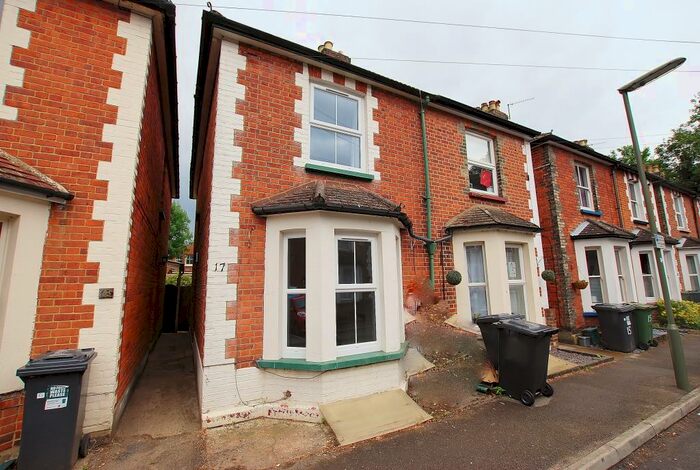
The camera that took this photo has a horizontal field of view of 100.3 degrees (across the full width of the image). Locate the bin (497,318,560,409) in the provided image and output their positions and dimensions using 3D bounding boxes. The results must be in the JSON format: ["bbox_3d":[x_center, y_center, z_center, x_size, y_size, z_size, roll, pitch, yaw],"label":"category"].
[{"bbox_3d":[2.644,1.869,4.466,0.570,1.050,0.680,3,-4,-28],"label":"bin"}]

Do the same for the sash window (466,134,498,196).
[{"bbox_3d":[3.041,-1.632,6.706,1.020,1.430,0.100,3,-9,-28],"label":"sash window"}]

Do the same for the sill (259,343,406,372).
[{"bbox_3d":[0.055,1.690,4.098,2.480,0.100,0.680,3,-9,-28],"label":"sill"}]

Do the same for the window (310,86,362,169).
[{"bbox_3d":[-0.187,-1.798,4.978,1.040,1.430,0.100,3,-9,-28],"label":"window"}]

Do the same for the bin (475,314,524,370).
[{"bbox_3d":[2.586,1.929,5.080,0.680,1.050,0.570,-3,-9,13],"label":"bin"}]

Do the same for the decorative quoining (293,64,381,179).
[{"bbox_3d":[-0.163,-1.872,4.911,1.560,1.820,0.110,3,-9,-28],"label":"decorative quoining"}]

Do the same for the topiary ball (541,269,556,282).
[{"bbox_3d":[4.614,0.941,6.795,0.300,0.300,0.300,3,-9,-28],"label":"topiary ball"}]

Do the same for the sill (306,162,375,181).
[{"bbox_3d":[-0.158,-1.000,4.778,1.220,0.095,0.150,3,-9,-28],"label":"sill"}]

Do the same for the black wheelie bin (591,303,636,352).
[{"bbox_3d":[6.352,2.209,7.094,0.570,1.050,0.680,3,-9,-28],"label":"black wheelie bin"}]

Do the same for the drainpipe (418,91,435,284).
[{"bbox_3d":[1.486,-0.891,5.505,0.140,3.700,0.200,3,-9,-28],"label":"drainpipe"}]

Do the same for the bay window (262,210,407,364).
[{"bbox_3d":[0.021,0.725,4.264,2.360,1.930,0.620,3,-9,-28],"label":"bay window"}]

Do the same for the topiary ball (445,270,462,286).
[{"bbox_3d":[1.890,0.794,5.337,0.300,0.300,0.300,-1,-8,0],"label":"topiary ball"}]

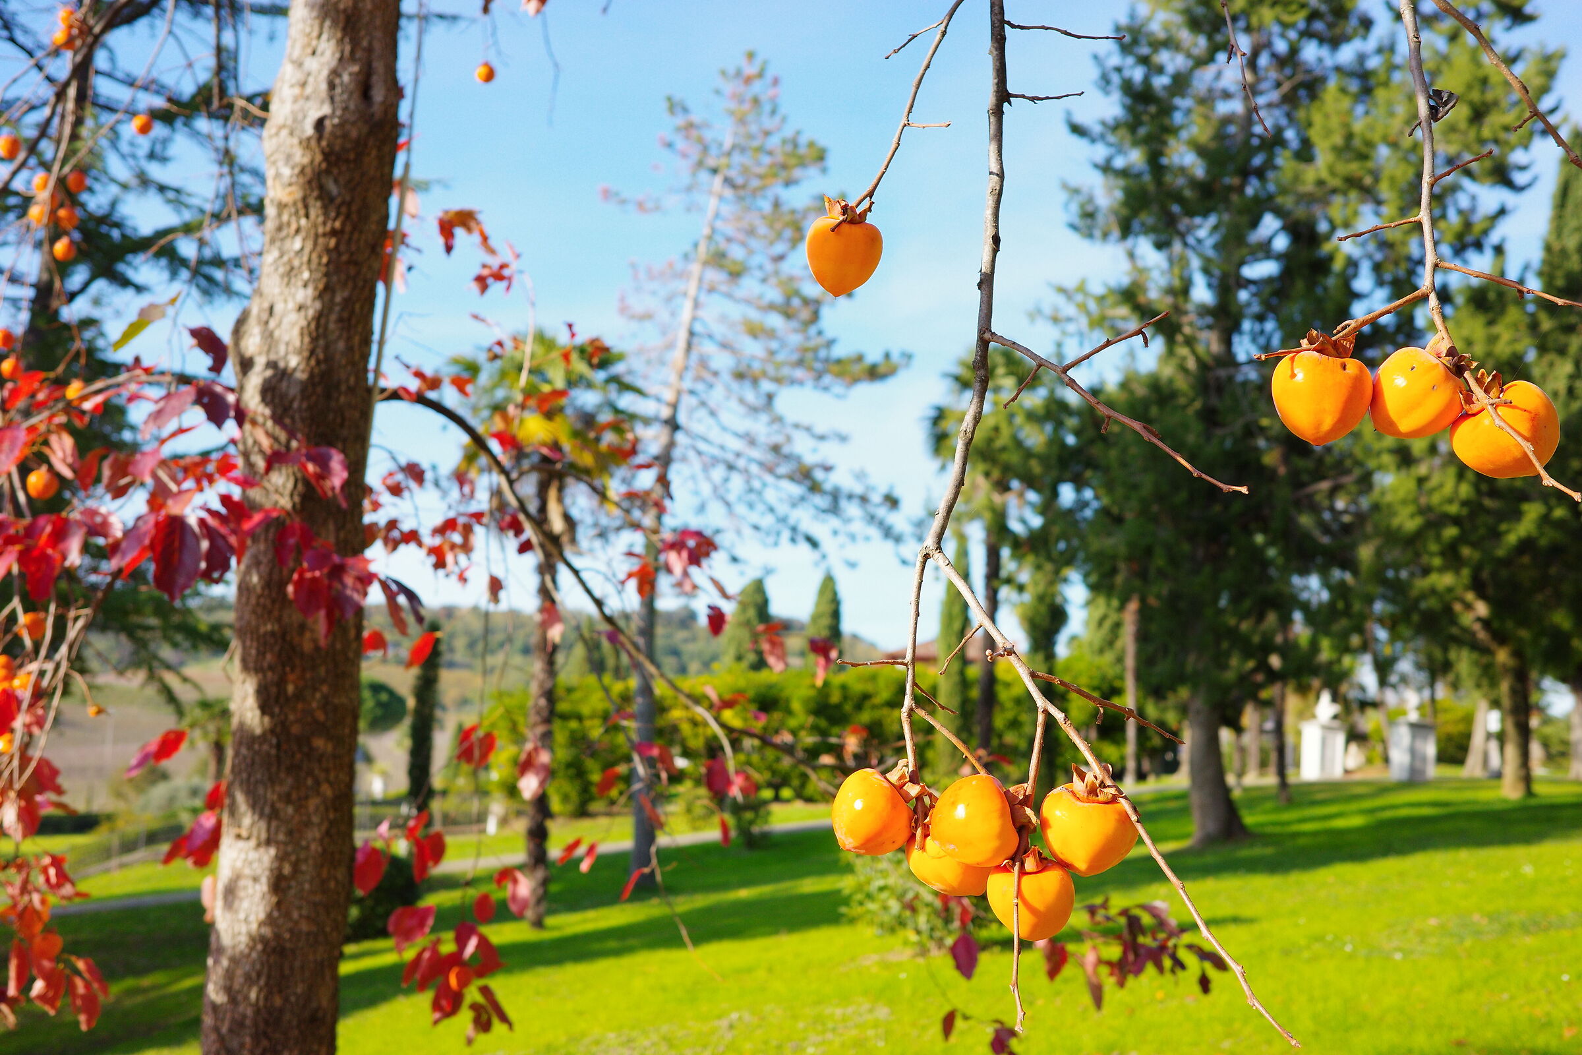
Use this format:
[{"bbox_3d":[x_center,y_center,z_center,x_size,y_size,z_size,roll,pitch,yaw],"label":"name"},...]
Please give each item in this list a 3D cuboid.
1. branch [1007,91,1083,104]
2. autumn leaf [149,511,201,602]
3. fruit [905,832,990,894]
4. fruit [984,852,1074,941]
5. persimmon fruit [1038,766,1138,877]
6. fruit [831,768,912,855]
[{"bbox_3d":[0.211,-0.357,1.460,0.064,0.011,0.015,0,-5,0],"label":"branch"},{"bbox_3d":[-0.752,0.036,2.150,0.065,0.108,0.030,0,-5,0],"label":"autumn leaf"},{"bbox_3d":[0.124,0.259,1.385,0.066,0.068,0.066,-31,-6,-1],"label":"fruit"},{"bbox_3d":[0.185,0.286,1.360,0.067,0.070,0.067,1,17,8],"label":"fruit"},{"bbox_3d":[0.230,0.230,1.360,0.075,0.081,0.075,3,12,10],"label":"persimmon fruit"},{"bbox_3d":[0.065,0.227,1.410,0.067,0.067,0.067,43,-12,0],"label":"fruit"}]

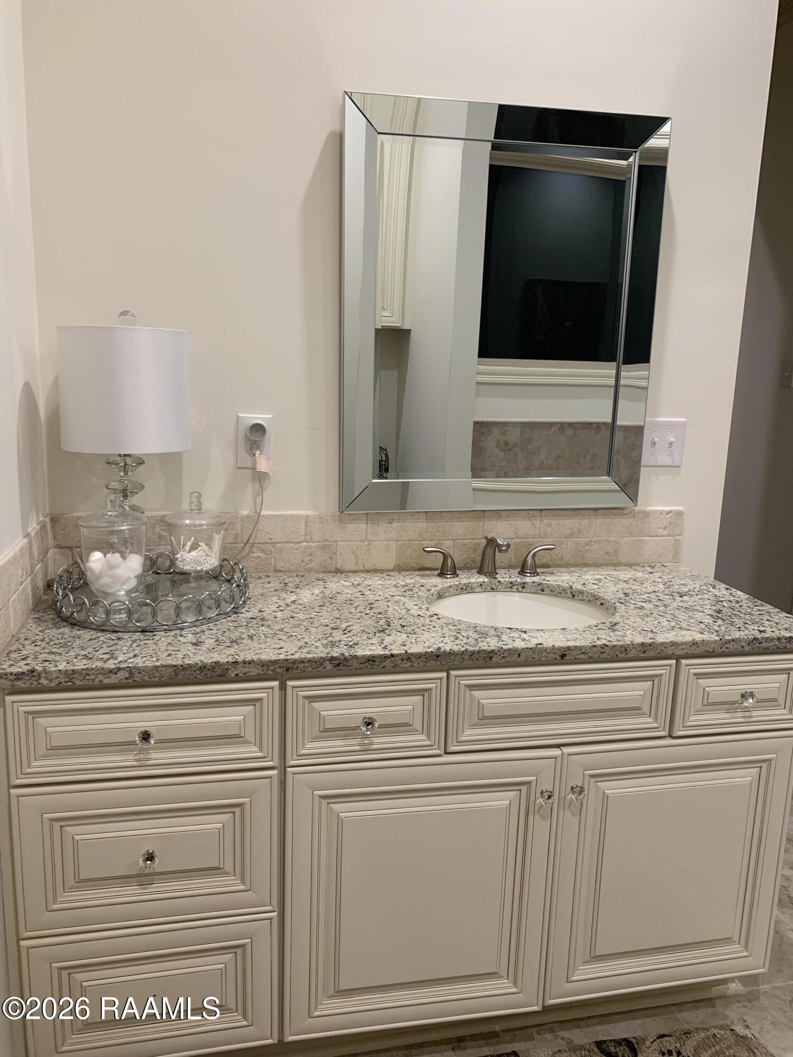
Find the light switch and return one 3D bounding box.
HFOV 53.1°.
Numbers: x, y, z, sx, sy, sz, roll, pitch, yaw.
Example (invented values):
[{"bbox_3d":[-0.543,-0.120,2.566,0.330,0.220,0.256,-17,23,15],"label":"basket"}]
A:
[{"bbox_3d":[0.683,-0.220,2.042,0.124,0.124,0.015,-1,11,-11],"label":"light switch"}]

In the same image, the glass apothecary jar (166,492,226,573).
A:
[{"bbox_3d":[-0.434,0.025,1.728,0.126,0.210,0.126,-1,11,-11],"label":"glass apothecary jar"}]

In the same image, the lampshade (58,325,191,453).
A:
[{"bbox_3d":[-0.541,-0.279,1.595,0.249,0.233,0.249,-1,11,-11],"label":"lampshade"}]

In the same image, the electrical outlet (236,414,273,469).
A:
[{"bbox_3d":[-0.331,-0.202,1.857,0.079,0.125,0.011,-1,11,-11],"label":"electrical outlet"}]

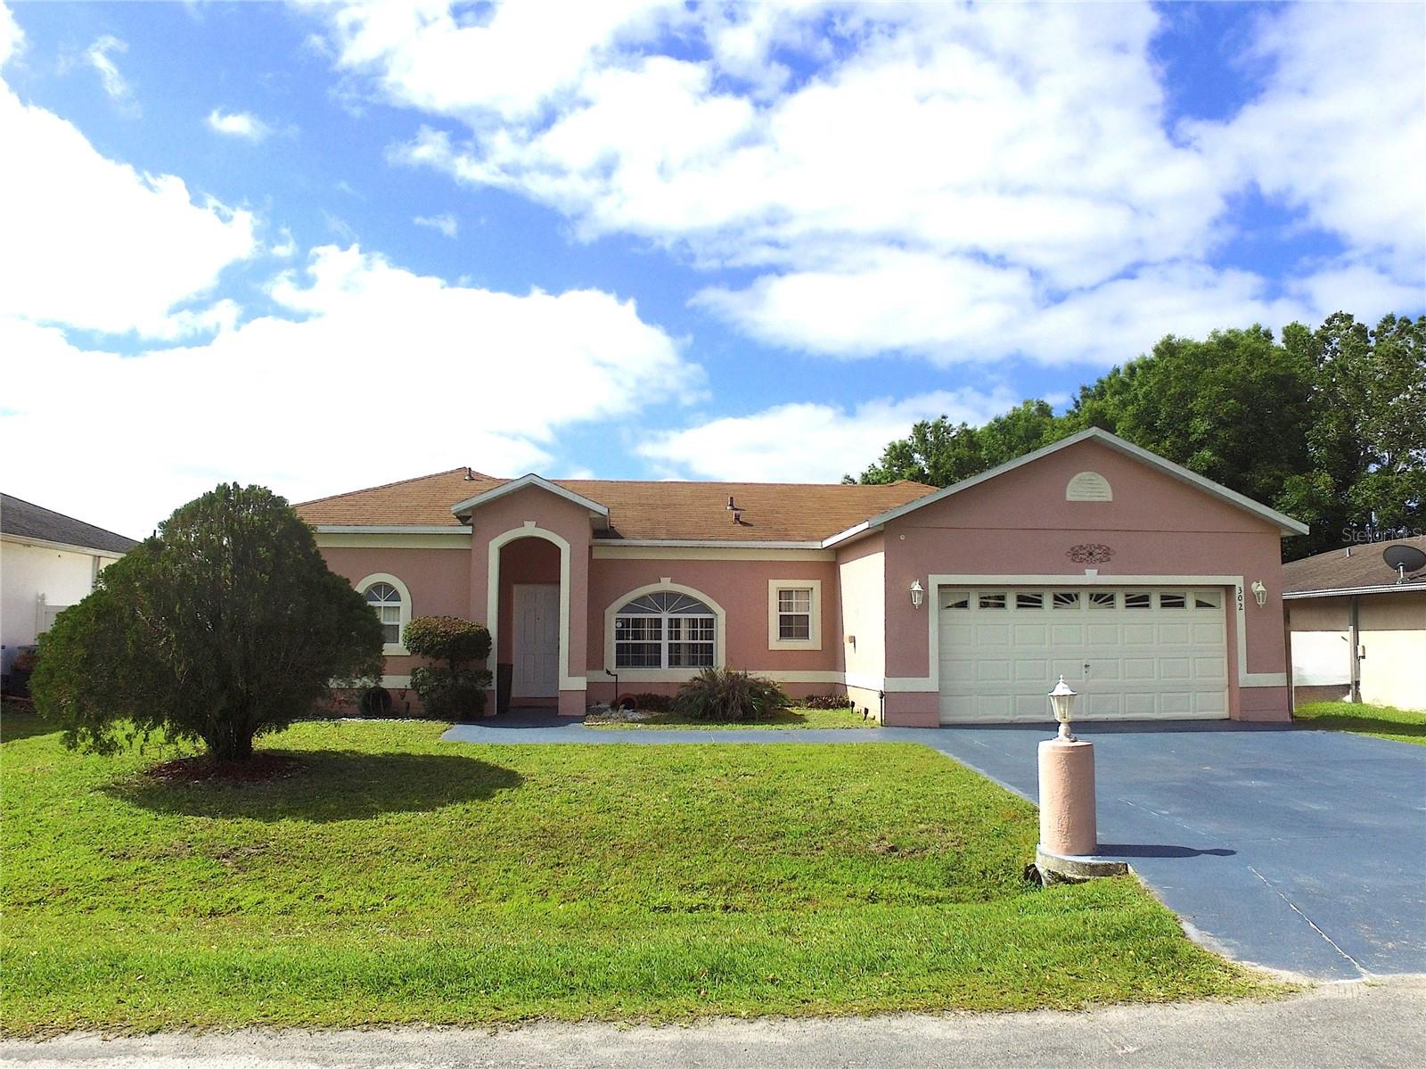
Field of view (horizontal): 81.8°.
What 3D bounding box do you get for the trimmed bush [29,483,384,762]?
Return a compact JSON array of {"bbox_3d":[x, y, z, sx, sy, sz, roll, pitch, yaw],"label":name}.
[{"bbox_3d":[-5.439,0.993,9.169,3.400,3.090,3.350,1,-6,-7],"label":"trimmed bush"}]

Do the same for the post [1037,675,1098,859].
[{"bbox_3d":[2.584,1.675,6.052,0.380,1.263,0.380,1,-6,-7],"label":"post"}]

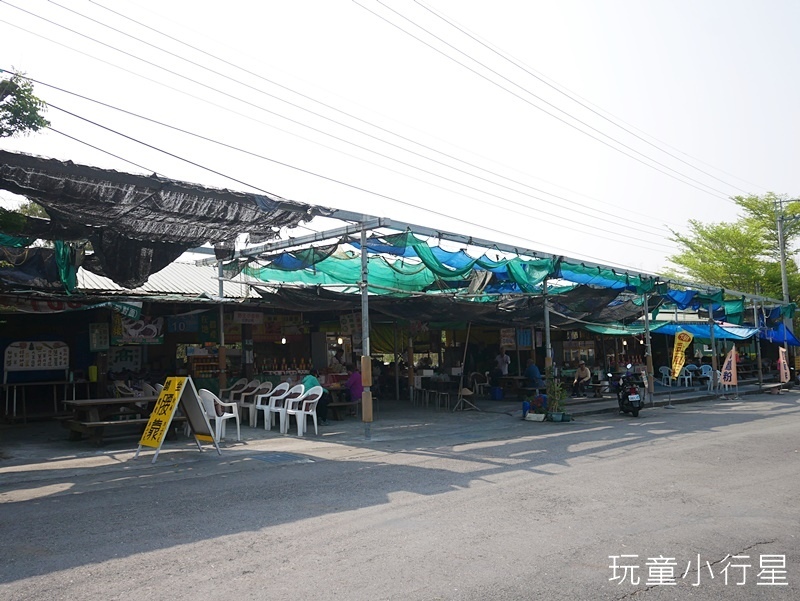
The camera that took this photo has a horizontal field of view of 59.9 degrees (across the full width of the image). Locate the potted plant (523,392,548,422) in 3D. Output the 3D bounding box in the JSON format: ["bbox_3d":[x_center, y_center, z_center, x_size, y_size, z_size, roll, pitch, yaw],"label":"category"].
[{"bbox_3d":[2.902,2.272,14.800,0.520,0.580,0.420,-1,-4,0],"label":"potted plant"}]

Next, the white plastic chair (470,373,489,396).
[{"bbox_3d":[2.611,2.718,22.500,0.560,0.820,0.560,1,-5,-30],"label":"white plastic chair"}]

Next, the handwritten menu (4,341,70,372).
[{"bbox_3d":[-8.006,1.224,15.300,0.050,0.630,1.350,-5,-6,43],"label":"handwritten menu"}]

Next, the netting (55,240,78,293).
[{"bbox_3d":[-5.786,-0.580,12.000,0.280,0.920,0.380,-5,-6,43],"label":"netting"}]

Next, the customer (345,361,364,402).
[{"bbox_3d":[-1.083,2.105,16.358,0.720,1.200,0.500,-3,-5,15],"label":"customer"}]

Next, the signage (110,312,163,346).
[{"bbox_3d":[-5.665,0.627,15.000,0.050,0.680,1.200,-5,-6,43],"label":"signage"}]

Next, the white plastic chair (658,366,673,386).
[{"bbox_3d":[10.618,3.019,27.700,0.570,0.800,0.570,4,-7,-45],"label":"white plastic chair"}]

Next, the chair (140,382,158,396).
[{"bbox_3d":[-4.712,1.964,13.100,0.560,0.820,0.560,2,-6,-41],"label":"chair"}]

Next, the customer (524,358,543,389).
[{"bbox_3d":[3.825,2.269,19.800,0.500,1.200,0.720,3,-6,-45],"label":"customer"}]

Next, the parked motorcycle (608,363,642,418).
[{"bbox_3d":[5.434,2.179,16.697,0.660,1.140,1.750,-2,-5,6],"label":"parked motorcycle"}]

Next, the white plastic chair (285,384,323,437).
[{"bbox_3d":[-1.648,1.884,11.850,0.560,0.820,0.560,3,-6,-44],"label":"white plastic chair"}]

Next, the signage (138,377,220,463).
[{"bbox_3d":[-3.049,1.612,9.581,0.660,1.090,0.970,-6,-7,43],"label":"signage"}]

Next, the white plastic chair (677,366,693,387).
[{"bbox_3d":[11.009,2.929,26.809,0.570,0.800,0.570,3,-7,-40],"label":"white plastic chair"}]

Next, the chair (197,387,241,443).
[{"bbox_3d":[-2.880,1.832,11.100,0.560,0.820,0.560,3,-6,-44],"label":"chair"}]

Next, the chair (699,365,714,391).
[{"bbox_3d":[10.860,2.723,24.637,0.570,0.820,0.570,-2,-5,5],"label":"chair"}]

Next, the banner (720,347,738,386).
[{"bbox_3d":[10.861,2.129,22.900,0.550,1.380,0.060,-4,-5,31],"label":"banner"}]

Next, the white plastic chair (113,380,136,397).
[{"bbox_3d":[-5.391,1.990,13.600,0.560,0.820,0.560,-2,-4,6],"label":"white plastic chair"}]

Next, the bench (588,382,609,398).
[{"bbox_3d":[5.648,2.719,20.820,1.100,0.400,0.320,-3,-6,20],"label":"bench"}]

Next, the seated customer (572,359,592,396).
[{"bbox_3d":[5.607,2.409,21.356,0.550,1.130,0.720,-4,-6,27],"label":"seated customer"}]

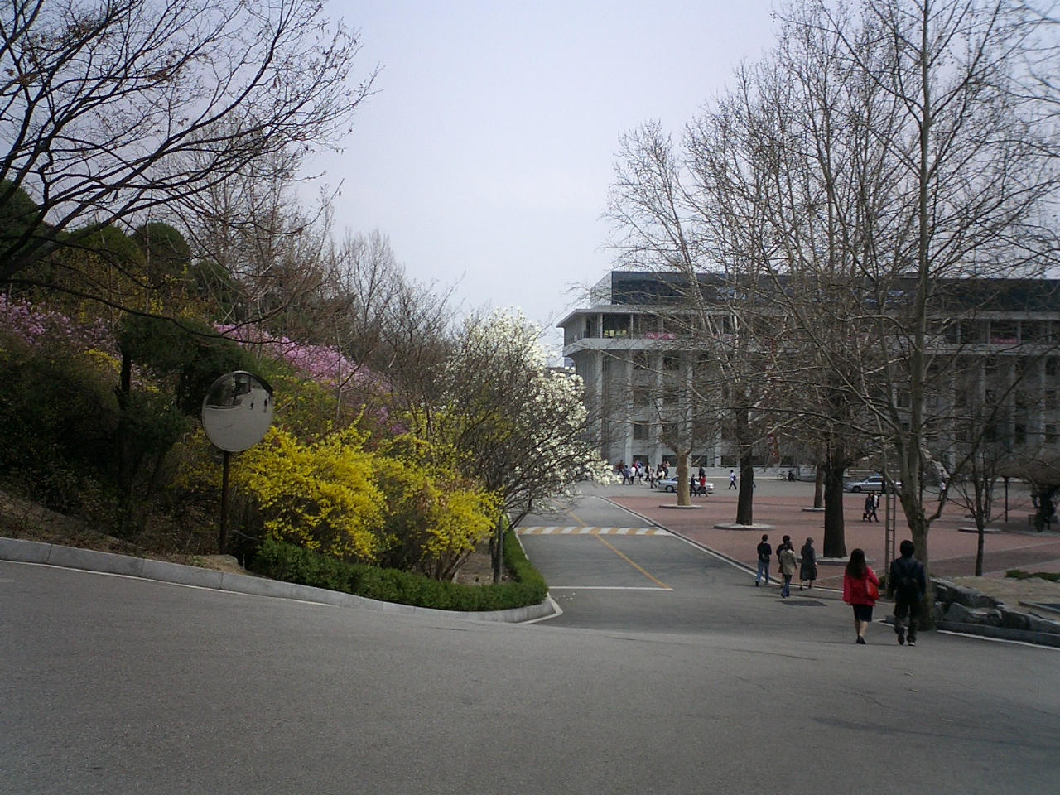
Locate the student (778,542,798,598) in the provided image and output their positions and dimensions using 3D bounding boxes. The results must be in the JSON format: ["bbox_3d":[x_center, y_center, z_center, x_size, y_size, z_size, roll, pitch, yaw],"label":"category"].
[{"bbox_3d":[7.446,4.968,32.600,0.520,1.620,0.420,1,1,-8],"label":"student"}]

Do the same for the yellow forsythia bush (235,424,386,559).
[{"bbox_3d":[-3.939,1.773,20.300,2.650,2.500,2.300,1,1,0],"label":"yellow forsythia bush"}]

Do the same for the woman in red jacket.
[{"bbox_3d":[5.562,3.340,19.000,0.580,1.610,0.420,1,1,6],"label":"woman in red jacket"}]

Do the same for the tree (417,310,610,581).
[{"bbox_3d":[-0.357,1.018,23.800,4.050,5.700,4.000,1,1,0],"label":"tree"}]

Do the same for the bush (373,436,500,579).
[{"bbox_3d":[-1.875,2.225,22.800,2.550,2.900,2.400,1,1,0],"label":"bush"}]

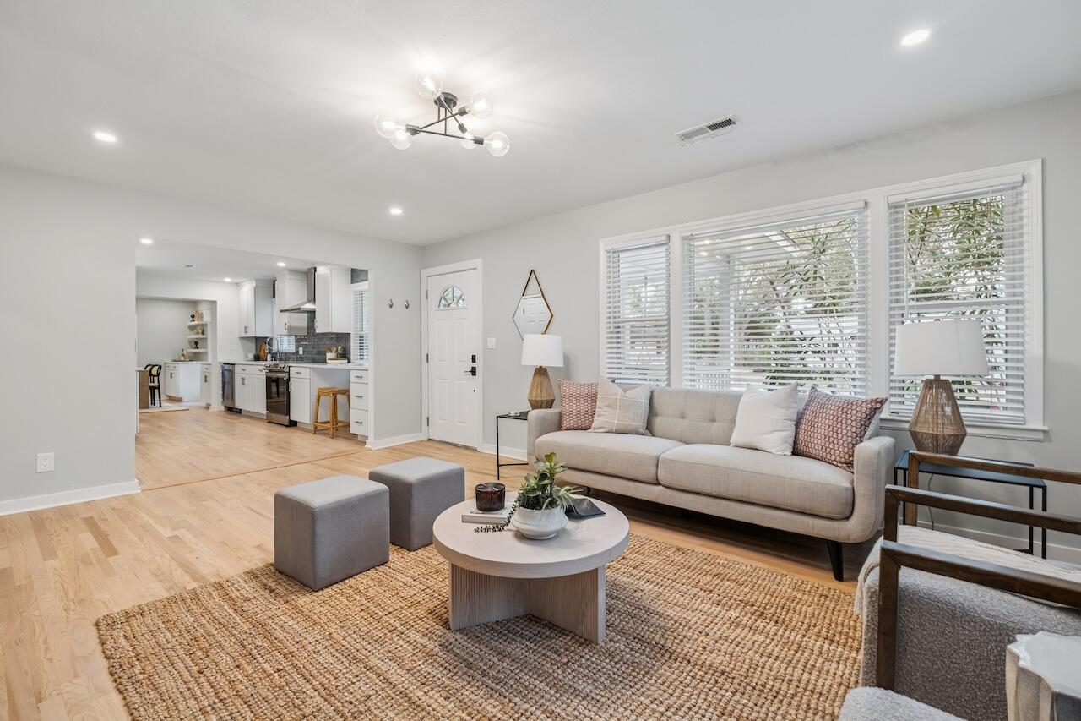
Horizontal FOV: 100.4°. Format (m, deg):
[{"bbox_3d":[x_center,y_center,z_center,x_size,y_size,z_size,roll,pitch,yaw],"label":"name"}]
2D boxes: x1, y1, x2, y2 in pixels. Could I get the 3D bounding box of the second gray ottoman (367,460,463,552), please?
[{"bbox_3d":[-0.728,0.836,2.701,0.390,0.390,0.385,1,1,39],"label":"second gray ottoman"}]

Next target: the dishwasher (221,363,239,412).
[{"bbox_3d":[-5.584,0.505,8.549,0.630,0.850,0.600,1,1,39],"label":"dishwasher"}]

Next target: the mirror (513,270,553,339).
[{"bbox_3d":[-0.081,-0.560,4.546,0.527,0.705,0.030,1,1,39],"label":"mirror"}]

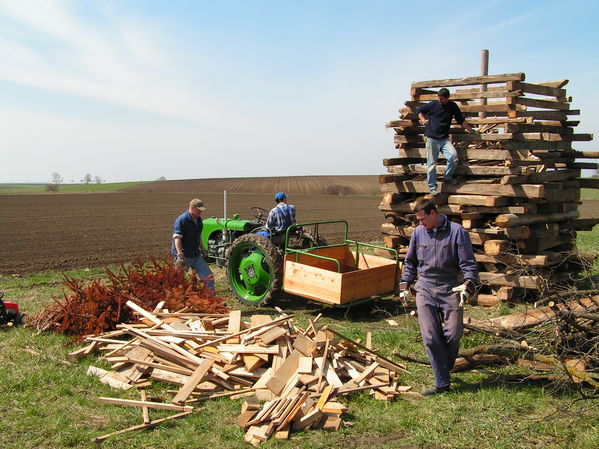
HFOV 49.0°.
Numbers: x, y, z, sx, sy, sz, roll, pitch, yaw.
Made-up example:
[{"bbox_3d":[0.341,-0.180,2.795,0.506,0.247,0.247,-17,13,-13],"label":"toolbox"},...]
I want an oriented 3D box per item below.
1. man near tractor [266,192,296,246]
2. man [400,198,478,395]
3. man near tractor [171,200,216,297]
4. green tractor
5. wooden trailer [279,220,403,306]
[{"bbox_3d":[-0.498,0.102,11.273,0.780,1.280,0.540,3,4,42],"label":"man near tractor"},{"bbox_3d":[1.275,0.670,6.090,0.680,1.750,0.480,1,3,24],"label":"man"},{"bbox_3d":[-1.749,0.441,10.884,0.620,1.740,0.550,1,3,28],"label":"man near tractor"},{"bbox_3d":[-0.858,0.453,11.576,2.600,1.650,1.450,2,4,38],"label":"green tractor"},{"bbox_3d":[0.686,0.582,10.299,1.233,1.050,1.482,9,9,40],"label":"wooden trailer"}]

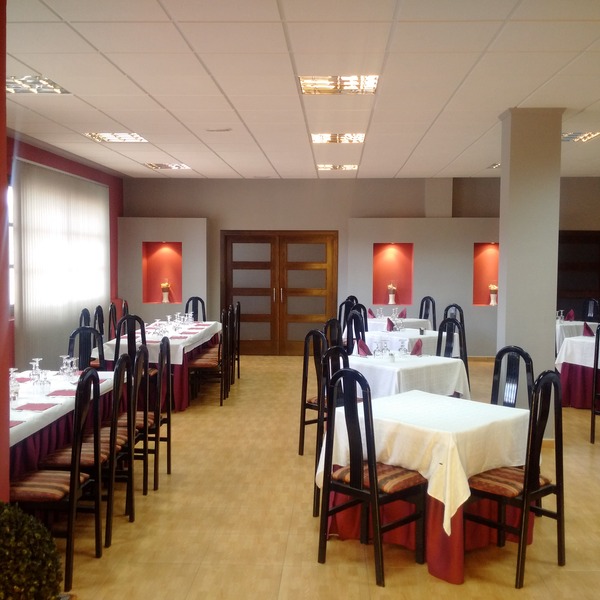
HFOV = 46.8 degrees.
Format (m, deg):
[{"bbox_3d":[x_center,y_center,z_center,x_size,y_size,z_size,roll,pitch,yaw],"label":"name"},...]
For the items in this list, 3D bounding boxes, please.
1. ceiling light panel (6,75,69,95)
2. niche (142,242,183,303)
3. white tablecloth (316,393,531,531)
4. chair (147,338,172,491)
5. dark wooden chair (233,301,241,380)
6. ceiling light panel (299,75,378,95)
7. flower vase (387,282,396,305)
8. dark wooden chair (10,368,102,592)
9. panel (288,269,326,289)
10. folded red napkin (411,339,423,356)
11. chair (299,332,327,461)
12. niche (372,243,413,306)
[{"bbox_3d":[-2.174,-1.695,5.419,0.610,0.060,0.590,1,3,3],"label":"ceiling light panel"},{"bbox_3d":[-2.227,-0.446,11.407,0.652,0.985,0.260,1,3,3],"label":"niche"},{"bbox_3d":[0.743,0.864,3.951,0.870,0.497,0.870,-3,5,-44],"label":"white tablecloth"},{"bbox_3d":[-1.158,0.764,4.885,0.430,1.040,0.425,1,3,4],"label":"chair"},{"bbox_3d":[-1.001,0.531,8.972,0.430,1.040,0.425,1,3,3],"label":"dark wooden chair"},{"bbox_3d":[0.291,-1.659,5.324,0.605,0.060,0.580,1,3,3],"label":"ceiling light panel"},{"bbox_3d":[1.494,-0.109,11.227,0.140,0.363,0.130,1,3,3],"label":"flower vase"},{"bbox_3d":[-1.260,0.845,3.453,0.430,1.040,0.425,1,3,5],"label":"dark wooden chair"},{"bbox_3d":[0.124,-0.352,11.454,0.625,0.310,0.030,1,3,3],"label":"panel"},{"bbox_3d":[1.030,0.414,6.136,0.090,0.145,0.110,-3,5,-42],"label":"folded red napkin"},{"bbox_3d":[0.269,0.750,5.637,0.470,1.045,0.430,-2,5,-43],"label":"chair"},{"bbox_3d":[1.474,-0.404,11.022,0.641,0.976,0.280,1,4,3],"label":"niche"}]

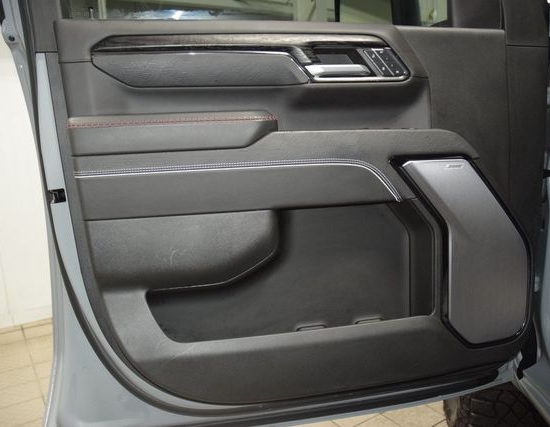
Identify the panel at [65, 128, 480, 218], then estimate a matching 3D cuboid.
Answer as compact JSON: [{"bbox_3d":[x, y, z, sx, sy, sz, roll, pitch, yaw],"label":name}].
[{"bbox_3d":[0.011,-0.086,0.991,0.795,0.138,0.080,-5,8,-10],"label":"panel"}]

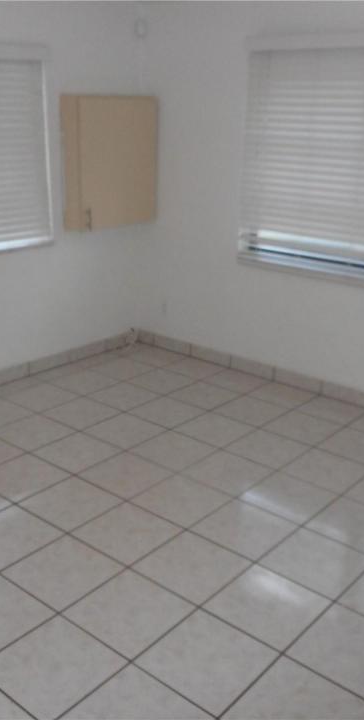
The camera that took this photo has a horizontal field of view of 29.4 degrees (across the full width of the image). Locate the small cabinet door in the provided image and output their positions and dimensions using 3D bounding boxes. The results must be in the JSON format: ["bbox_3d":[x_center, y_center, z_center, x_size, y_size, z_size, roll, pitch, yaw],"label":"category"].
[{"bbox_3d":[-0.452,-1.266,4.447,0.169,0.795,0.688,17,25,37],"label":"small cabinet door"}]

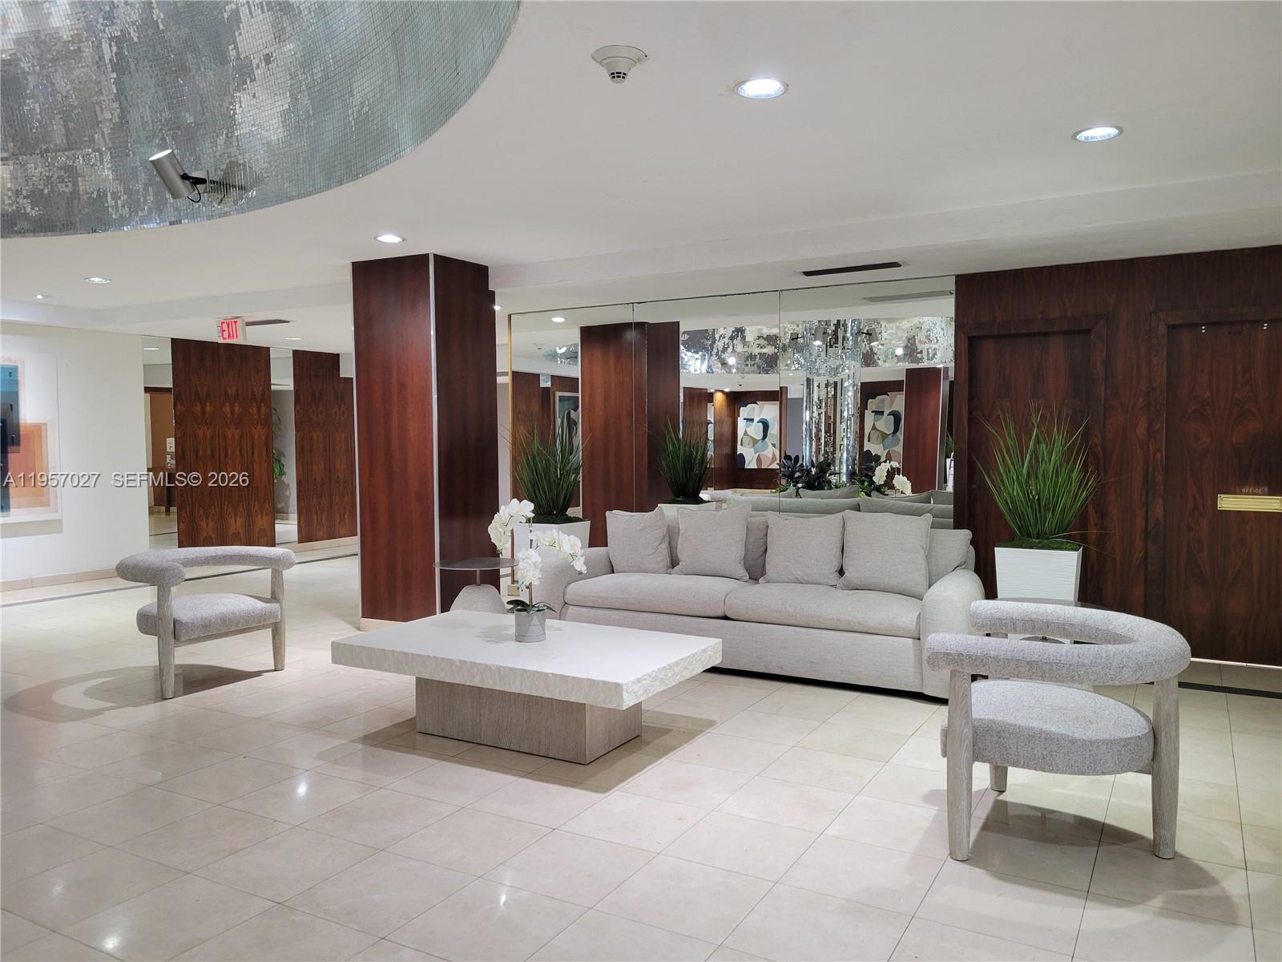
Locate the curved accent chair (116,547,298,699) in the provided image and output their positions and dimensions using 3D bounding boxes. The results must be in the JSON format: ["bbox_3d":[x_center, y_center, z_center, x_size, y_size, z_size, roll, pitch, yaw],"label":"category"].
[{"bbox_3d":[-2.460,0.755,5.413,0.740,0.716,0.807,1,3,30],"label":"curved accent chair"}]

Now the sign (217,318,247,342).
[{"bbox_3d":[-3.548,-1.307,8.350,0.315,0.200,0.060,1,3,30],"label":"sign"}]

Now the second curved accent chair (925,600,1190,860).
[{"bbox_3d":[1.405,0.827,3.206,0.736,0.716,0.807,1,3,30],"label":"second curved accent chair"}]

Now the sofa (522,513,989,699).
[{"bbox_3d":[0.670,0.632,5.797,2.596,0.874,0.915,1,3,30],"label":"sofa"}]

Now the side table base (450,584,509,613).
[{"bbox_3d":[-1.036,0.862,6.137,0.500,0.400,0.500,1,3,30],"label":"side table base"}]

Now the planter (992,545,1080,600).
[{"bbox_3d":[2.098,0.713,5.089,0.400,0.756,0.400,1,3,30],"label":"planter"}]

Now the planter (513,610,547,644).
[{"bbox_3d":[-0.500,0.657,4.367,0.141,0.126,0.141,0,3,0],"label":"planter"}]

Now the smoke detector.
[{"bbox_3d":[-0.068,-1.300,3.044,0.165,0.080,0.165,0,3,0],"label":"smoke detector"}]

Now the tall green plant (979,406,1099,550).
[{"bbox_3d":[2.091,-0.036,5.054,0.610,0.750,0.600,1,3,30],"label":"tall green plant"}]

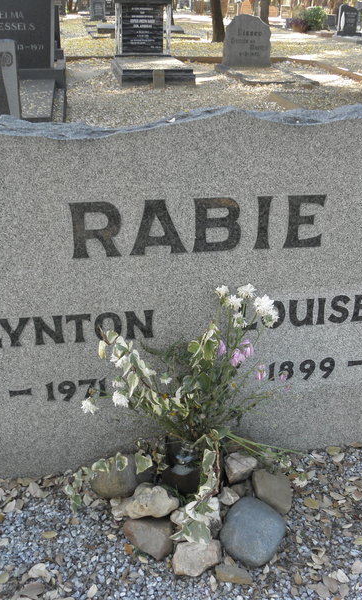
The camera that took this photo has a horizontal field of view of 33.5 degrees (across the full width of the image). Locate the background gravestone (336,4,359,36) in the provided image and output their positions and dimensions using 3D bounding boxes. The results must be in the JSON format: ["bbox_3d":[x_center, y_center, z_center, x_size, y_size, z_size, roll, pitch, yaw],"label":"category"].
[{"bbox_3d":[4.987,-8.284,17.828,0.634,0.849,0.234,-4,28,-9],"label":"background gravestone"}]

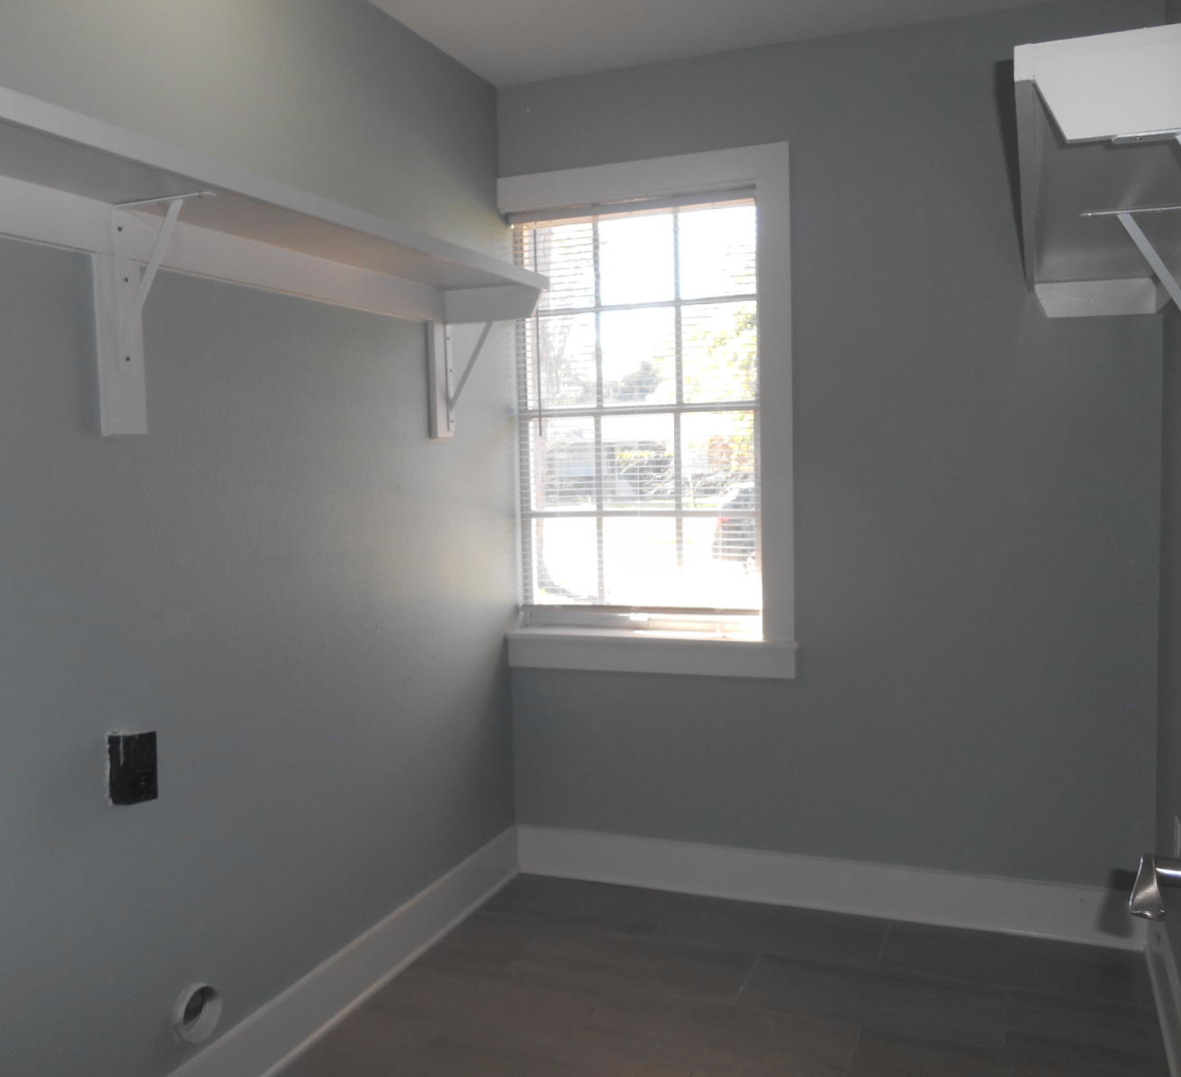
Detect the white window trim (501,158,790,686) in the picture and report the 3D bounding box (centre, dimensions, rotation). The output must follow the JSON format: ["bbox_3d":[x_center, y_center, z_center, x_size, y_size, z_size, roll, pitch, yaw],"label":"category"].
[{"bbox_3d":[0.157,-0.342,3.174,0.892,1.483,0.123,0,5,22],"label":"white window trim"}]

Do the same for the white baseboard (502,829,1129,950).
[{"bbox_3d":[0.591,0.983,3.072,1.780,0.151,0.018,0,5,22],"label":"white baseboard"}]

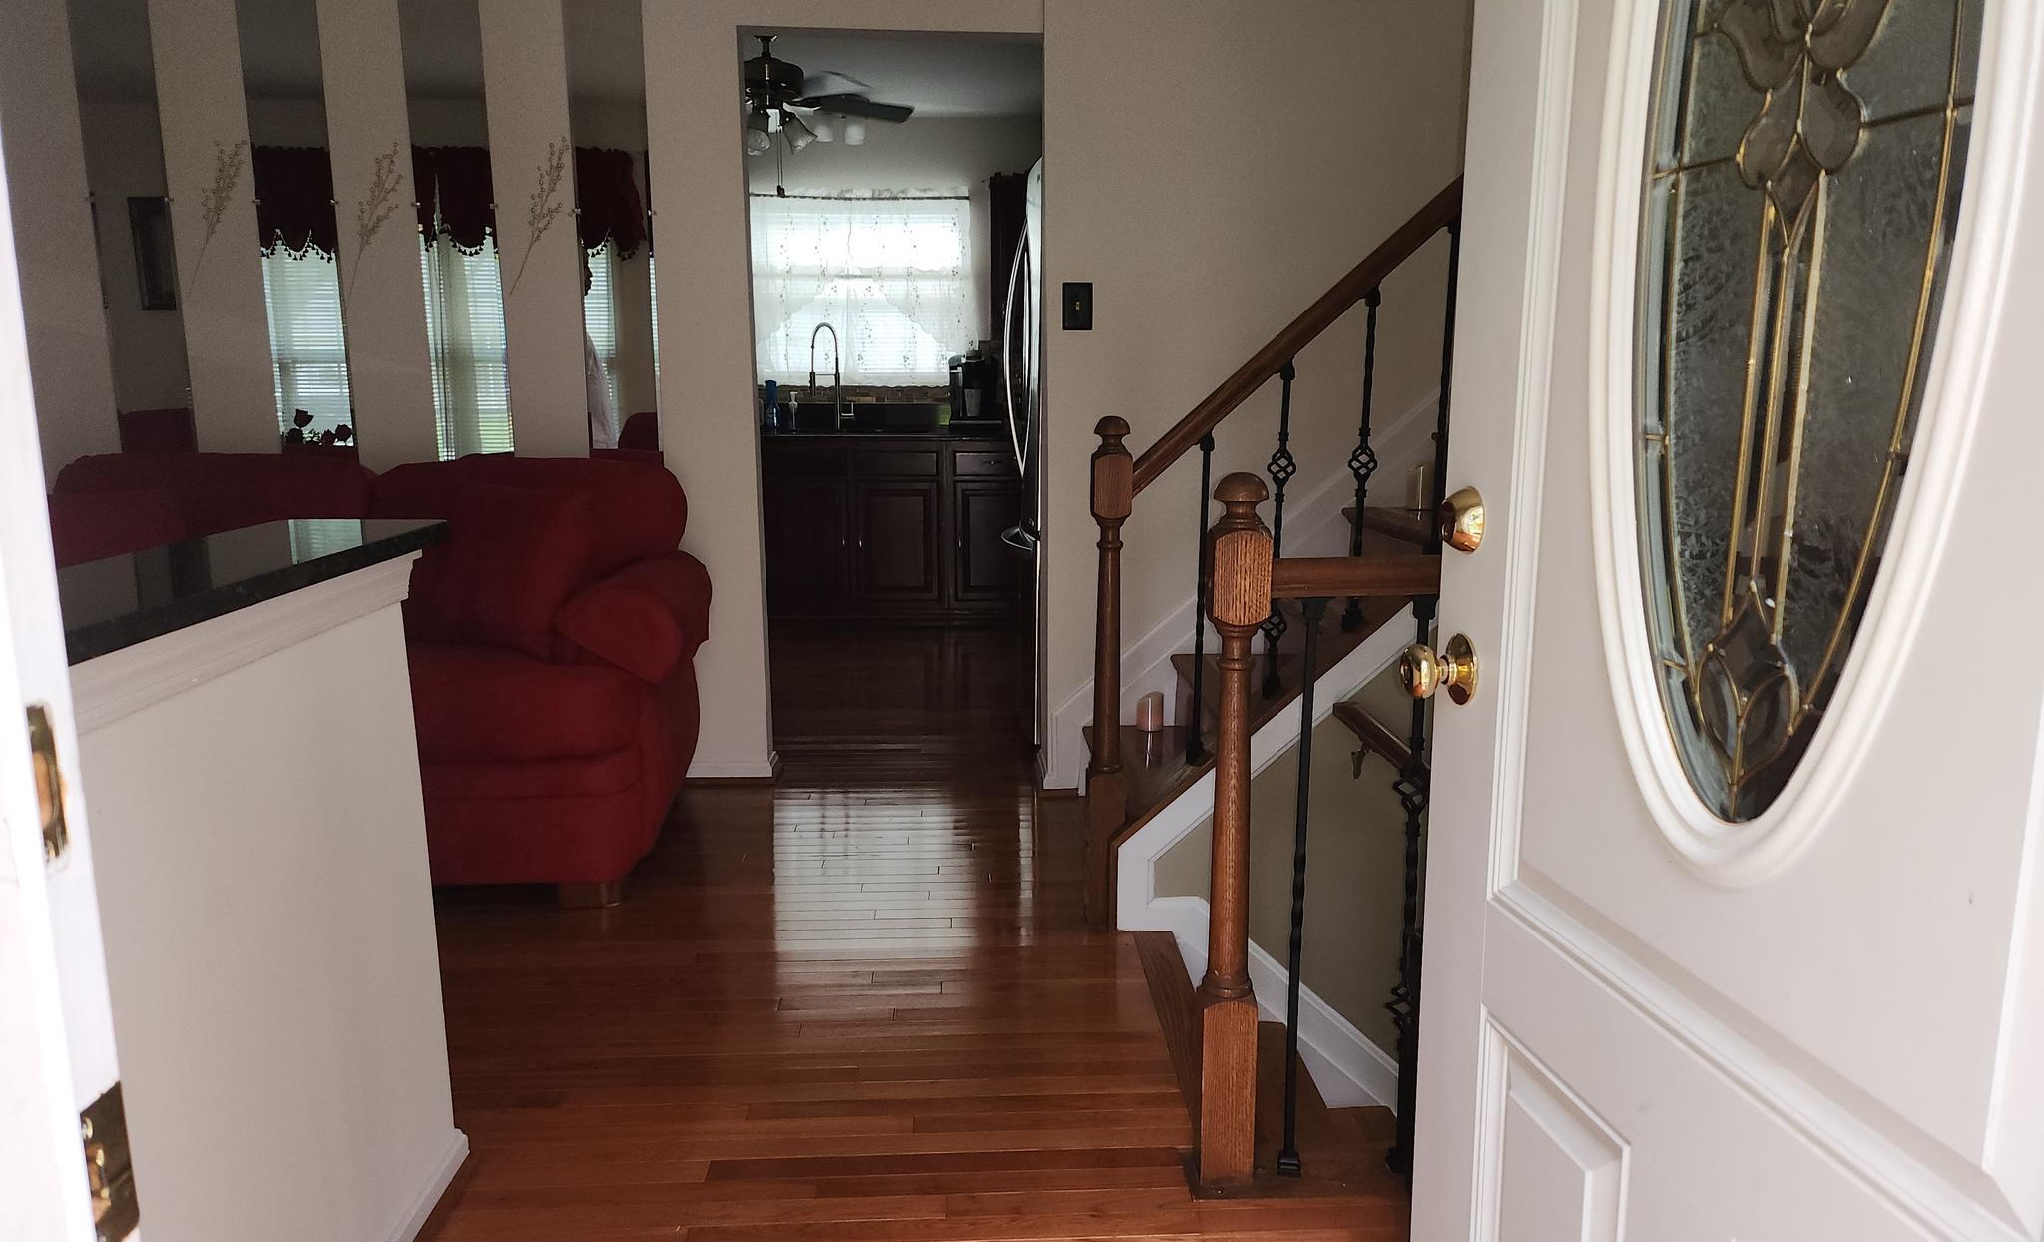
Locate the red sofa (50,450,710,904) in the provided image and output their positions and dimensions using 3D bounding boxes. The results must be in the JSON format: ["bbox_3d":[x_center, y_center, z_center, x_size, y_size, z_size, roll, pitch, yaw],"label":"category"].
[{"bbox_3d":[-1.577,0.098,3.416,1.680,0.970,0.850,-1,10,-2],"label":"red sofa"}]

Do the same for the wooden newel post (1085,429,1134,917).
[{"bbox_3d":[0.184,0.115,2.969,0.080,1.080,0.080,-1,10,-2],"label":"wooden newel post"}]

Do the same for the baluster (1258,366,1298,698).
[{"bbox_3d":[0.533,-0.182,2.930,0.056,0.696,0.056,-1,10,-2],"label":"baluster"}]

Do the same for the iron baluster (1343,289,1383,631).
[{"bbox_3d":[0.704,-0.324,2.911,0.056,0.702,0.056,-1,10,-2],"label":"iron baluster"}]

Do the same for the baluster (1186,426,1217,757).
[{"bbox_3d":[0.376,-0.039,2.949,0.033,0.697,0.033,-1,10,-2],"label":"baluster"}]

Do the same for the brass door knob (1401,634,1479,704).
[{"bbox_3d":[0.390,0.047,1.339,0.057,0.066,0.066,-2,10,-9],"label":"brass door knob"}]

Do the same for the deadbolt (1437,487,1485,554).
[{"bbox_3d":[0.405,-0.092,1.316,0.025,0.062,0.062,-2,10,-9],"label":"deadbolt"}]

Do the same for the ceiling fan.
[{"bbox_3d":[-0.958,-1.983,5.346,1.300,0.447,1.300,-1,10,-2],"label":"ceiling fan"}]

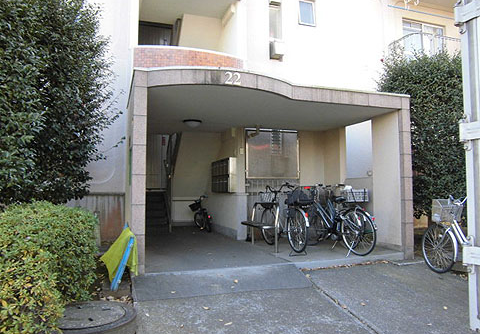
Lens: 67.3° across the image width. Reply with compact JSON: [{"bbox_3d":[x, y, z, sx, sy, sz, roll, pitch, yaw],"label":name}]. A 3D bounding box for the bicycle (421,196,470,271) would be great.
[{"bbox_3d":[2.817,0.835,4.209,0.550,1.050,1.750,1,-3,-19],"label":"bicycle"}]

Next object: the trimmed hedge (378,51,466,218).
[{"bbox_3d":[3.747,-0.431,6.951,2.000,3.200,1.500,1,-3,-19],"label":"trimmed hedge"}]

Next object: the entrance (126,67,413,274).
[{"bbox_3d":[0.316,0.103,5.793,4.000,2.460,2.400,1,-3,-19],"label":"entrance"}]

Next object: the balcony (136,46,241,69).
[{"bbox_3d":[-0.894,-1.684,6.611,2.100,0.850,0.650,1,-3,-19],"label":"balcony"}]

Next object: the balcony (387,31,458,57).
[{"bbox_3d":[4.824,-2.485,8.890,2.400,1.050,0.850,1,-3,-19],"label":"balcony"}]

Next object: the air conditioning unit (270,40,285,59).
[{"bbox_3d":[0.836,-2.551,7.826,0.250,0.360,0.270,1,-3,-19],"label":"air conditioning unit"}]

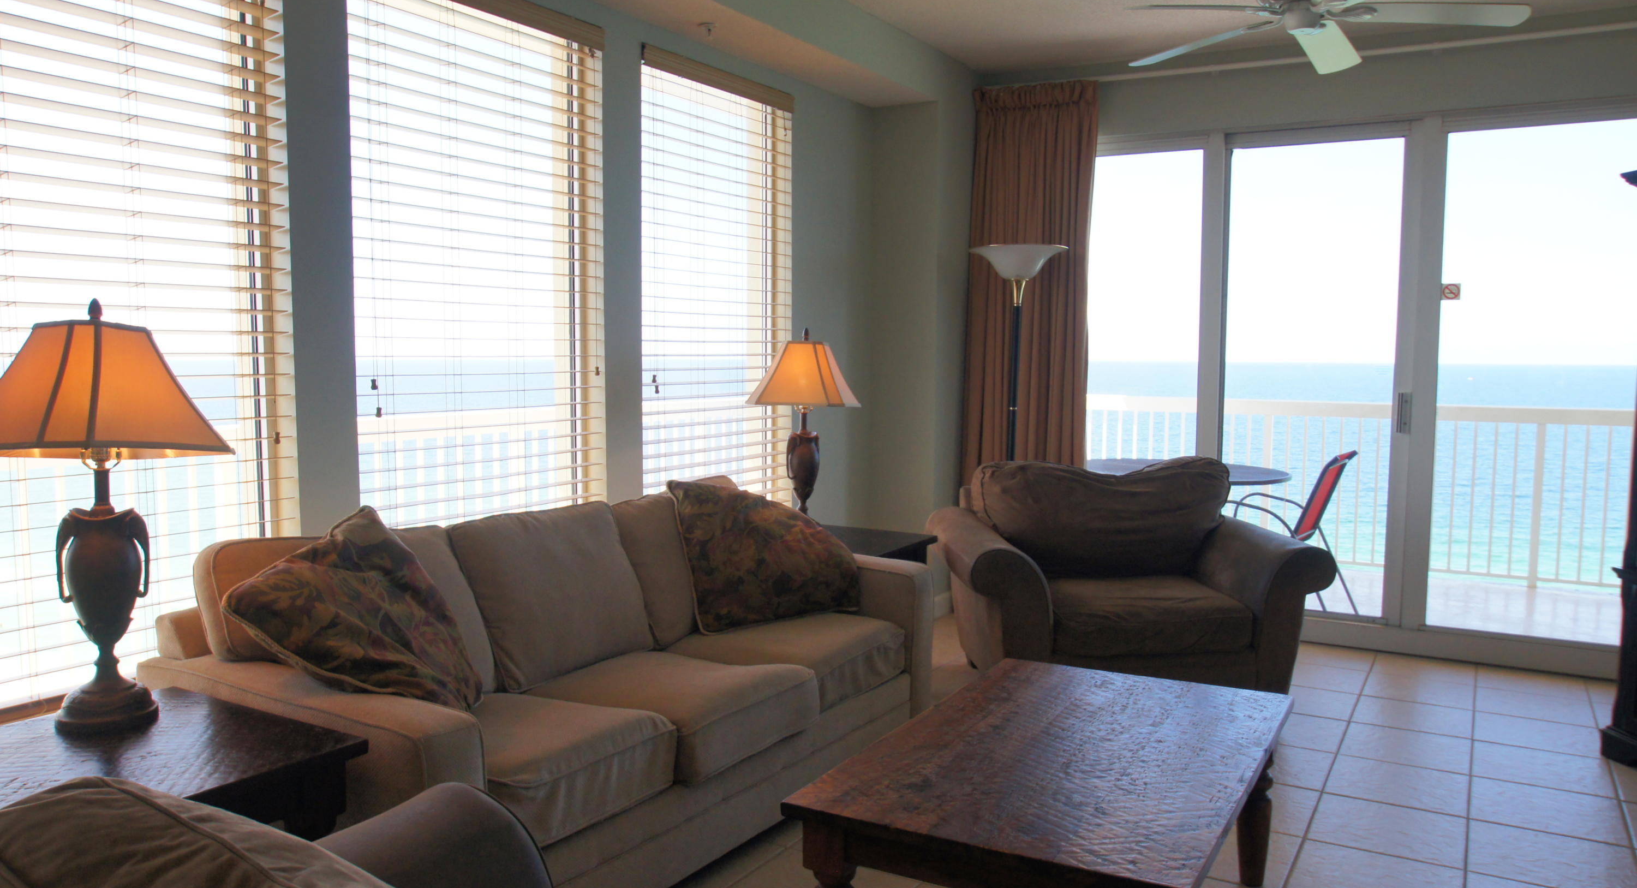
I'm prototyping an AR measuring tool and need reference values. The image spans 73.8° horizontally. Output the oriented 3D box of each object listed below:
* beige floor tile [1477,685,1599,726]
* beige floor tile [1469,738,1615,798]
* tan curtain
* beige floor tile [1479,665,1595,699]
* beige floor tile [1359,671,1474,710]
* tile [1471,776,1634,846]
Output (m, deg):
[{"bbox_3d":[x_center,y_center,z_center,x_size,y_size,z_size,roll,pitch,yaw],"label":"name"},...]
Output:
[{"bbox_3d":[2.595,0.955,3.954,0.358,0.012,0.354,2,5,32],"label":"beige floor tile"},{"bbox_3d":[2.424,1.095,3.657,0.392,0.010,0.392,3,5,32],"label":"beige floor tile"},{"bbox_3d":[1.020,-0.439,5.348,0.630,2.526,0.150,2,5,32],"label":"tan curtain"},{"bbox_3d":[3.049,1.022,4.669,0.392,0.010,0.392,3,5,32],"label":"beige floor tile"},{"bbox_3d":[2.502,1.030,4.540,0.392,0.010,0.392,3,5,32],"label":"beige floor tile"},{"bbox_3d":[2.027,1.024,3.038,0.358,0.012,0.354,2,5,32],"label":"tile"}]

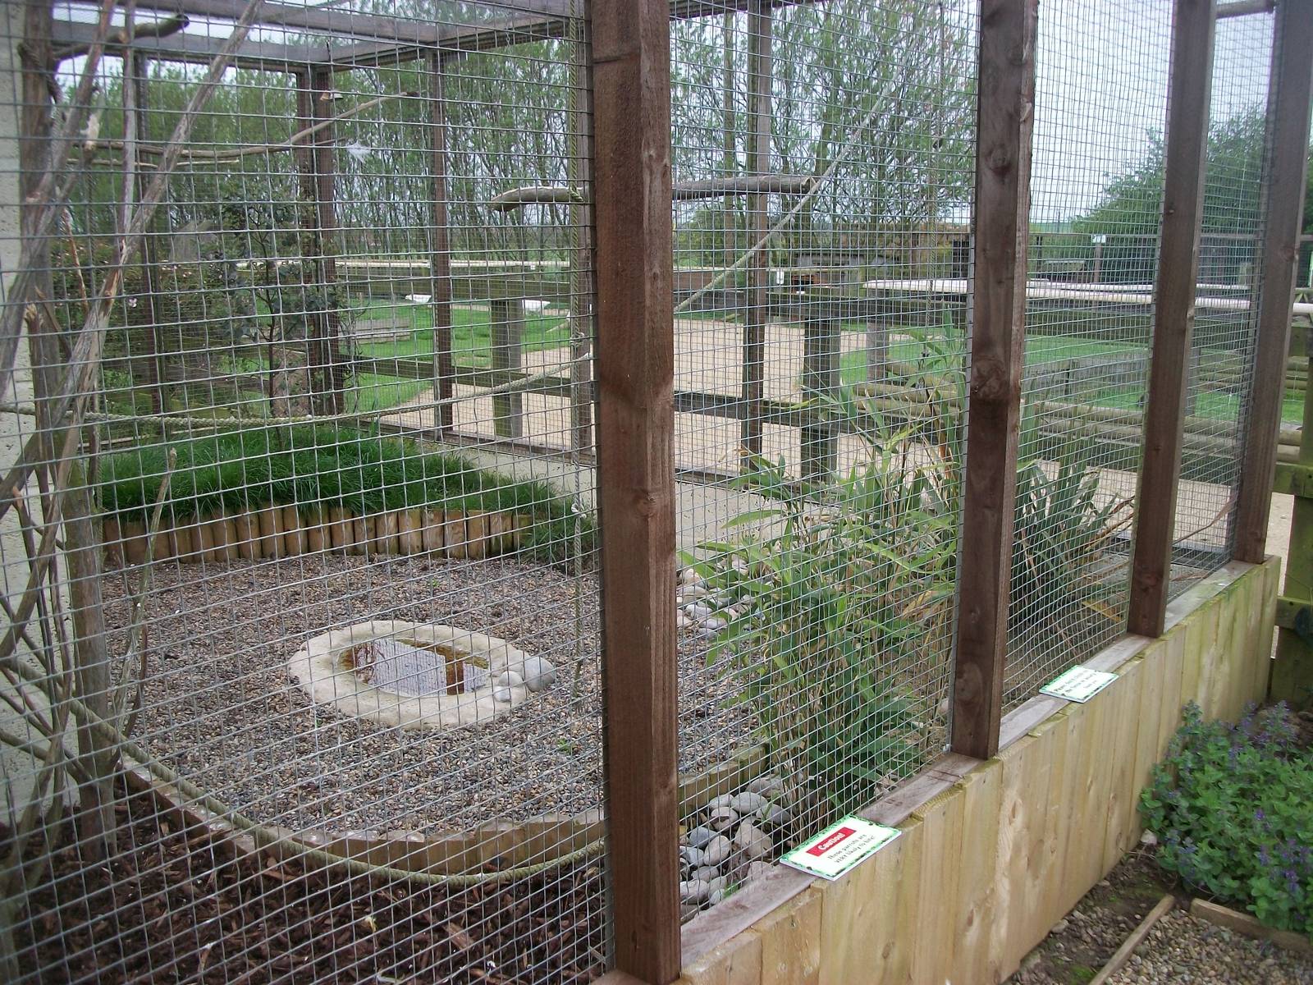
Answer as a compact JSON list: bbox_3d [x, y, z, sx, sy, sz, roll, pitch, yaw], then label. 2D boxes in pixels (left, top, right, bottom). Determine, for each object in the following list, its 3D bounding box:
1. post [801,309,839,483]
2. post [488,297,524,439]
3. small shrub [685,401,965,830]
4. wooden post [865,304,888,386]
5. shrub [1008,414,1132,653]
[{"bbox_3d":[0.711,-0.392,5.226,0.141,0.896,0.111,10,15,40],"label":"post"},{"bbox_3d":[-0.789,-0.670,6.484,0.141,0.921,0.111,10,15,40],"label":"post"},{"bbox_3d":[0.370,0.234,2.518,0.576,0.838,0.505,2,12,9],"label":"small shrub"},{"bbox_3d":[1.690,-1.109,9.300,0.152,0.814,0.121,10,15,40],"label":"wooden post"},{"bbox_3d":[1.166,0.078,3.452,0.434,0.667,0.424,4,13,19],"label":"shrub"}]

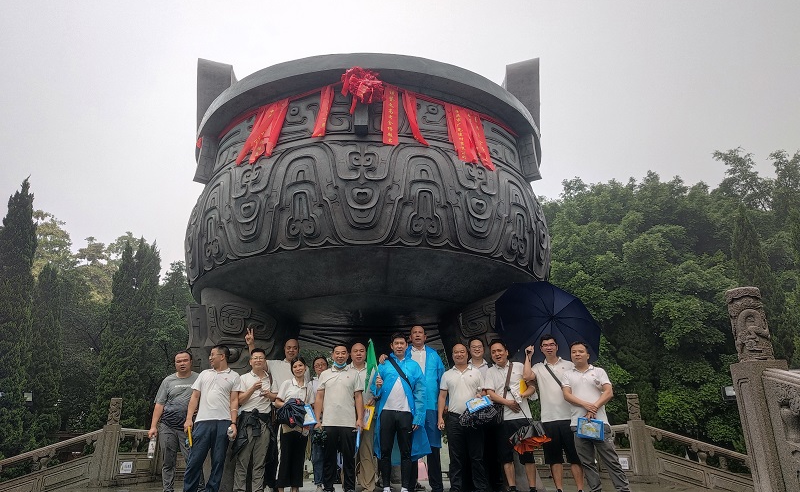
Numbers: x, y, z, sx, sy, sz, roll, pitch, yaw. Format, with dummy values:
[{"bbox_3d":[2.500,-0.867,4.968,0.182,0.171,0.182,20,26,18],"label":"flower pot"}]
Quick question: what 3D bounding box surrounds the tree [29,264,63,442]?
[{"bbox_3d":[-9.530,3.129,14.787,1.500,5.512,1.500,0,-19,0],"label":"tree"}]

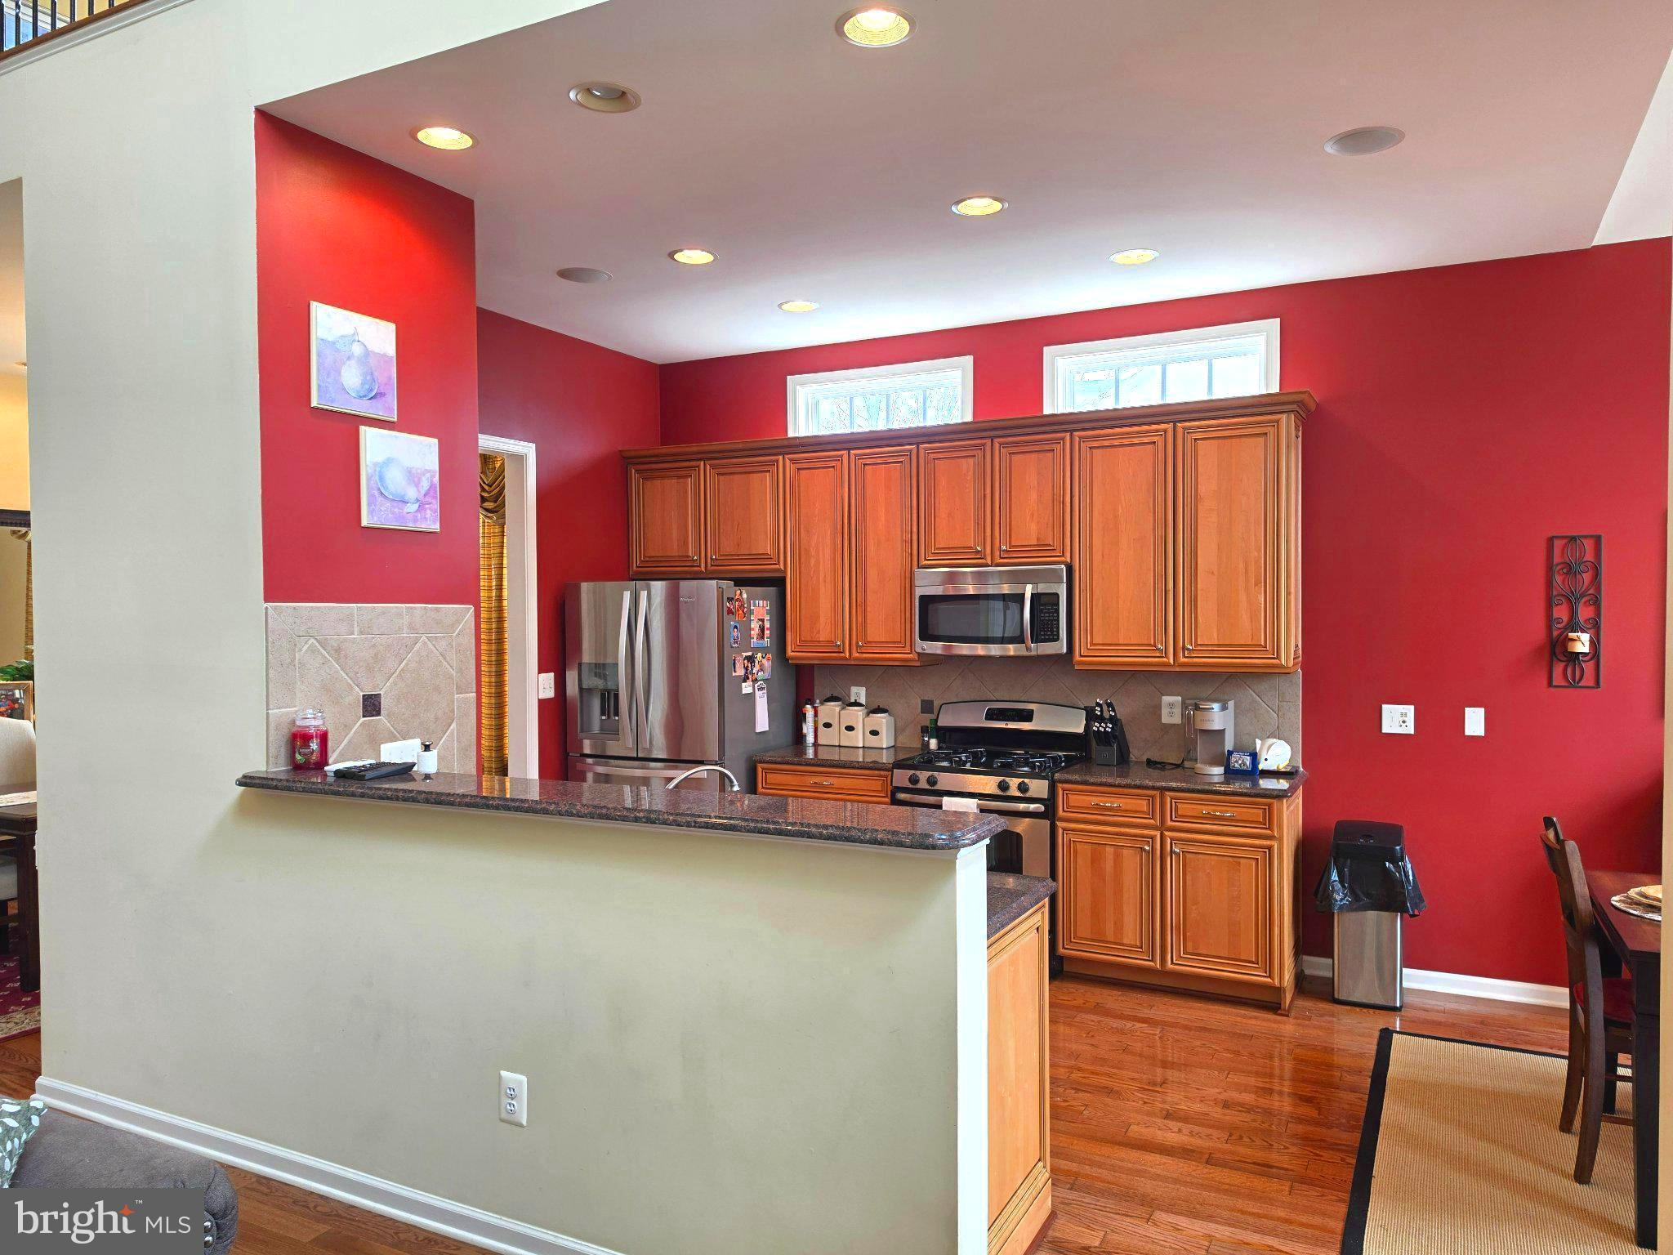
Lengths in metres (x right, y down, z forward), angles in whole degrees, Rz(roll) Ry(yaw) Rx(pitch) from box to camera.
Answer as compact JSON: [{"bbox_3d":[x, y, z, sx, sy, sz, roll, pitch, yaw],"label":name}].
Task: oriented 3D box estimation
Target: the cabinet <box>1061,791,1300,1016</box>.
[{"bbox_3d":[1.517,1.114,4.943,0.942,0.872,0.605,0,1,28],"label":"cabinet"}]

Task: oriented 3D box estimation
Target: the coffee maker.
[{"bbox_3d":[1.669,0.481,4.978,0.203,0.320,0.280,0,1,28],"label":"coffee maker"}]

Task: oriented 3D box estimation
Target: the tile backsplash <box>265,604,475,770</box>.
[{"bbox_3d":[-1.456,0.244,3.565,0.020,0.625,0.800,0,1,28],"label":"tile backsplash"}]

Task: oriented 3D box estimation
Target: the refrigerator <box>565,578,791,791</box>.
[{"bbox_3d":[-0.793,0.655,5.929,0.930,1.770,0.890,0,1,28],"label":"refrigerator"}]

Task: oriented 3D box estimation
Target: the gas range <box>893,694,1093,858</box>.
[{"bbox_3d":[0.737,0.959,5.291,0.765,1.175,0.675,0,1,28],"label":"gas range"}]

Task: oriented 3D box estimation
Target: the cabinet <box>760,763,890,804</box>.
[{"bbox_3d":[0.085,1.105,5.691,0.760,0.872,0.605,0,1,28],"label":"cabinet"}]

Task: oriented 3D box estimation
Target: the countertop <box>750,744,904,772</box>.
[{"bbox_3d":[0.071,0.653,5.672,0.770,0.038,0.635,0,1,28],"label":"countertop"}]

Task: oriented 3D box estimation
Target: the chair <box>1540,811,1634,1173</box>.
[{"bbox_3d":[2.367,1.089,3.215,0.530,0.980,0.450,0,1,28],"label":"chair"}]

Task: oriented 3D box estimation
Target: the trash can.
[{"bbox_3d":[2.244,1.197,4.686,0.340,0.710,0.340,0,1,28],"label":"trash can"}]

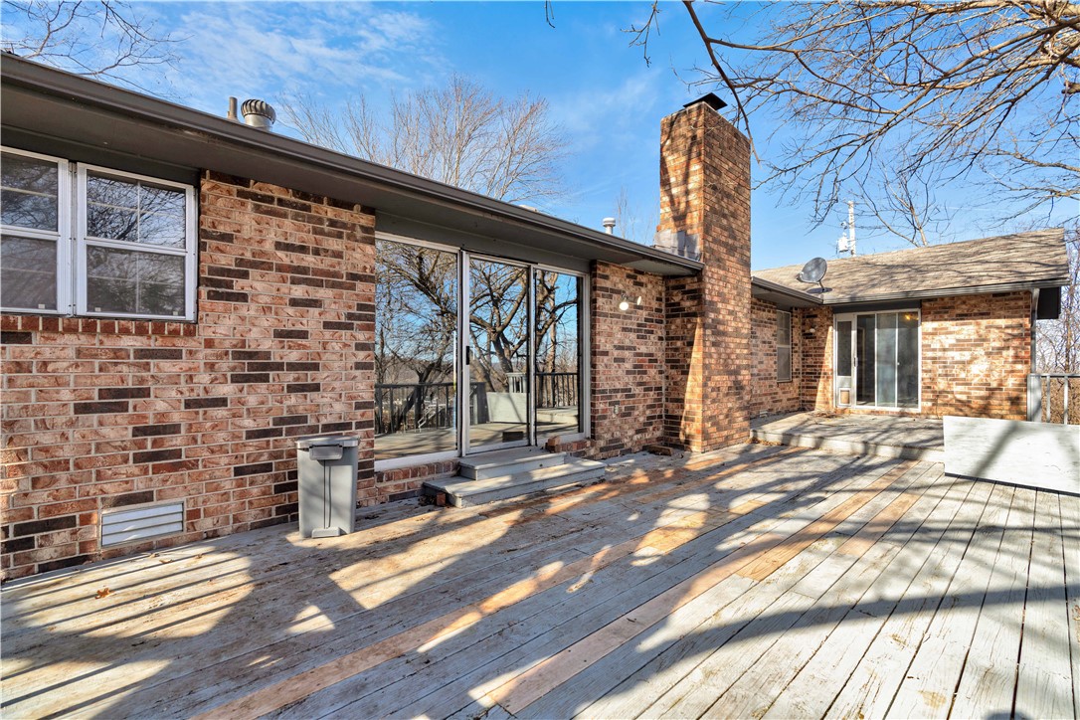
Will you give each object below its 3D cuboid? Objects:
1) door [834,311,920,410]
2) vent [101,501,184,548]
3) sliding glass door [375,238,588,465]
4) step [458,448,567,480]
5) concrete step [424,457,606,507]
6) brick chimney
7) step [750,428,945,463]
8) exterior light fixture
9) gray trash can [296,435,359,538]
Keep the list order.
[{"bbox_3d":[6.908,0.015,9.894,0.120,2.020,1.490,1,-1,-43],"label":"door"},{"bbox_3d":[-2.445,1.016,2.968,0.400,0.195,0.040,1,-1,-43],"label":"vent"},{"bbox_3d":[-0.426,-0.064,5.063,2.830,2.050,0.120,1,-1,-43],"label":"sliding glass door"},{"bbox_3d":[-0.290,1.016,4.775,1.160,0.130,0.440,1,-1,-43],"label":"step"},{"bbox_3d":[-0.196,1.140,4.644,1.820,0.130,0.650,1,-1,-43],"label":"concrete step"},{"bbox_3d":[2.481,-1.169,7.146,1.450,4.820,0.700,1,-1,-43],"label":"brick chimney"},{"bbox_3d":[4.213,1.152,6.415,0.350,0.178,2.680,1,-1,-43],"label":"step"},{"bbox_3d":[1.185,-0.745,6.251,0.360,0.200,0.180,1,-1,-43],"label":"exterior light fixture"},{"bbox_3d":[-1.479,0.865,3.367,0.380,0.655,0.310,0,-1,-19],"label":"gray trash can"}]

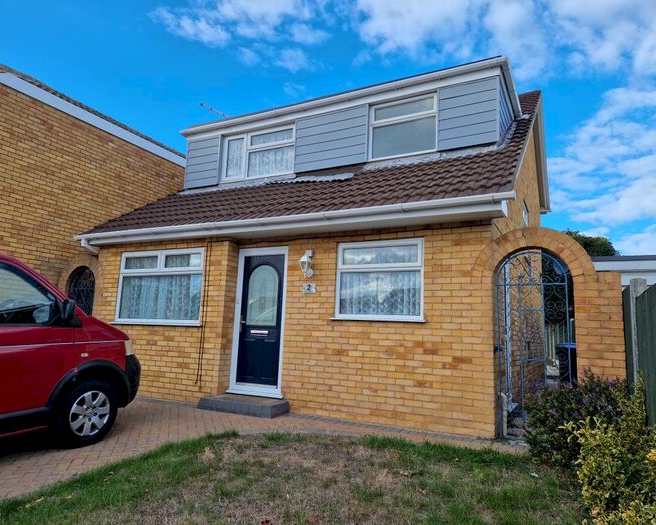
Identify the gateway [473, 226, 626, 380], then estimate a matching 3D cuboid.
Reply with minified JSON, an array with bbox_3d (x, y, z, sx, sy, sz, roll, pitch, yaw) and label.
[{"bbox_3d":[2.305,0.748,4.957,1.430,2.259,0.219,-3,-10,28],"label":"gateway"}]

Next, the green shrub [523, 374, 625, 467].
[{"bbox_3d":[2.253,1.404,4.247,0.857,0.807,0.757,-3,-10,28],"label":"green shrub"}]

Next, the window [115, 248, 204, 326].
[{"bbox_3d":[-2.612,0.385,7.150,1.839,1.168,0.120,-3,-10,28],"label":"window"}]

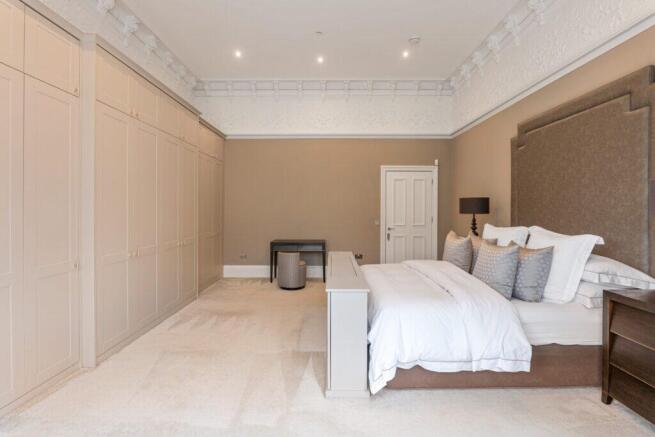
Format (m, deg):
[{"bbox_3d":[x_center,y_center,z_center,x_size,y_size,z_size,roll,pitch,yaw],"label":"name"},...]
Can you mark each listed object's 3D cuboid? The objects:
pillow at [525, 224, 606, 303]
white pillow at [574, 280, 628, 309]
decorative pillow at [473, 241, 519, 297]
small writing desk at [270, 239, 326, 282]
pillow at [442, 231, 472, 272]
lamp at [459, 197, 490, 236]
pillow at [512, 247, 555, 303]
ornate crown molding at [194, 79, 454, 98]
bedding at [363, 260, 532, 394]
[{"bbox_3d":[1.965,0.390,2.620,0.190,0.520,0.760,26,0,-3],"label":"pillow"},{"bbox_3d":[2.120,0.565,2.460,0.480,0.160,0.720,0,1,0],"label":"white pillow"},{"bbox_3d":[1.490,0.435,2.540,0.170,0.450,0.460,18,-1,-8],"label":"decorative pillow"},{"bbox_3d":[-0.540,0.815,5.560,1.020,0.750,0.400,0,1,0],"label":"small writing desk"},{"bbox_3d":[1.530,0.383,3.400,0.170,0.450,0.460,15,0,-5],"label":"pillow"},{"bbox_3d":[2.130,0.065,4.200,0.420,0.740,0.420,0,1,0],"label":"lamp"},{"bbox_3d":[1.730,0.430,2.490,0.170,0.450,0.460,16,0,-5],"label":"pillow"},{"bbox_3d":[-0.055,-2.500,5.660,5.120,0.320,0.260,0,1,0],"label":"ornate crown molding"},{"bbox_3d":[0.890,0.885,2.920,1.180,0.680,1.800,0,1,0],"label":"bedding"}]

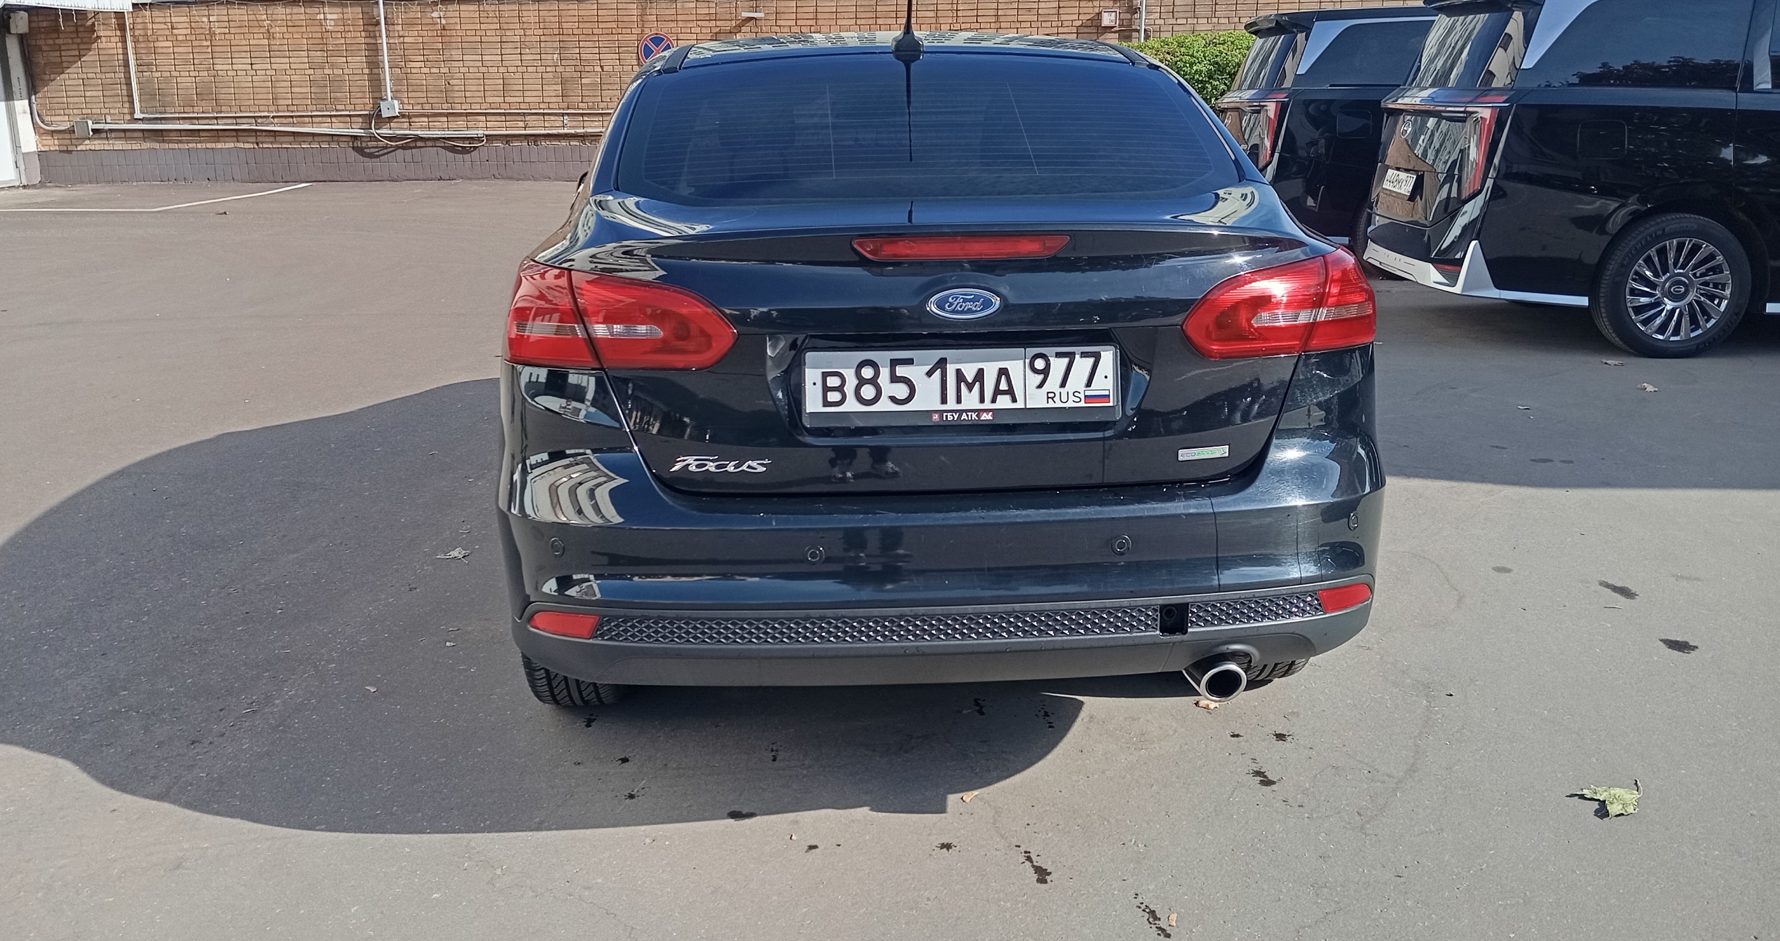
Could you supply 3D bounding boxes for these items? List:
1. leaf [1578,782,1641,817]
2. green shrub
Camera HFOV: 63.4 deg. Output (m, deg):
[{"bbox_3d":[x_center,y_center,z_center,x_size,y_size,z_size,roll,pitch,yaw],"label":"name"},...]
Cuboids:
[{"bbox_3d":[1.399,0.639,2.797,0.115,0.033,0.085,7,17,28],"label":"leaf"},{"bbox_3d":[3.603,-3.912,16.000,2.200,1.900,1.600,-1,14,0],"label":"green shrub"}]

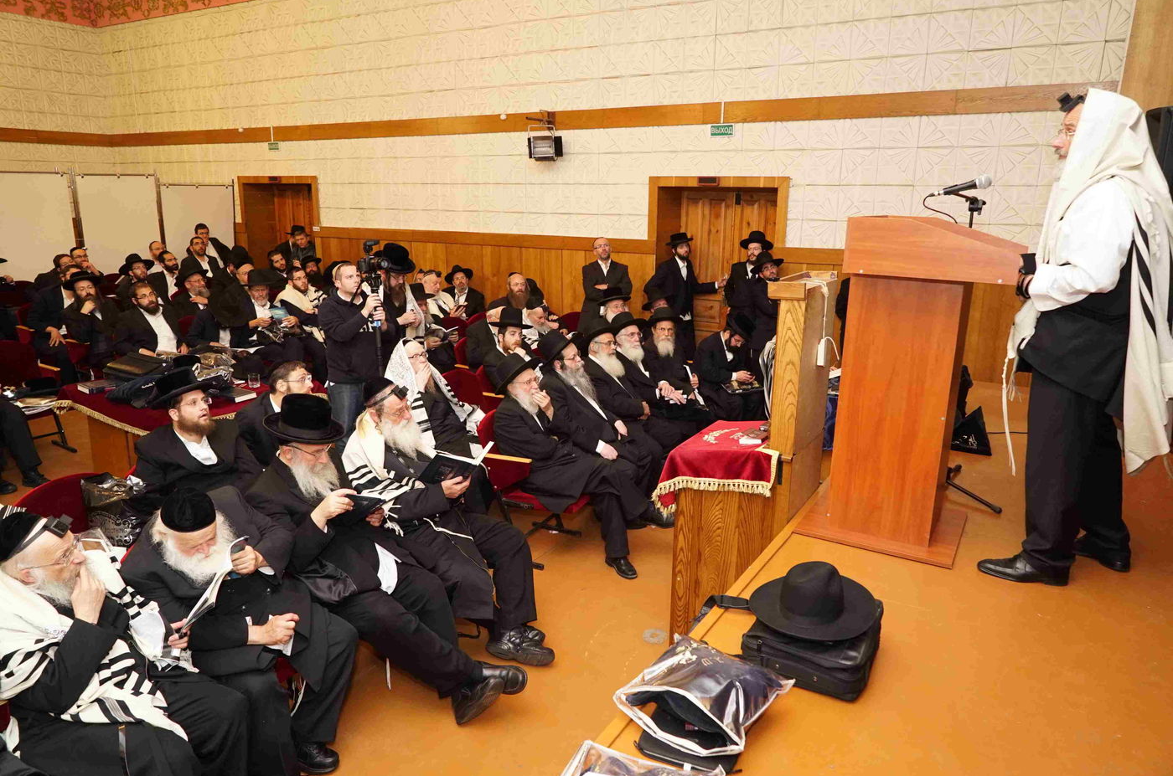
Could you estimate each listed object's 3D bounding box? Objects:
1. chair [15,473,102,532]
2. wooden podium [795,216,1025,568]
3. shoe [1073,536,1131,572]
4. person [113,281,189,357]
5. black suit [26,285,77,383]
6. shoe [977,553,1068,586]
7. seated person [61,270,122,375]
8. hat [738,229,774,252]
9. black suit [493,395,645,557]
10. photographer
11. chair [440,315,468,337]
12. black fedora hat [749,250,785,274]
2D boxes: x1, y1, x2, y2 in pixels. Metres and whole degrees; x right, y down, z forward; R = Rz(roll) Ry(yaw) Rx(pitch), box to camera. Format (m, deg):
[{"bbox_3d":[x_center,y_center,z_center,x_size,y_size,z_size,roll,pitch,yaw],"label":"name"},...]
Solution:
[{"bbox_3d":[-2.158,0.863,3.631,0.600,0.900,0.550,9,16,30],"label":"chair"},{"bbox_3d":[1.365,-0.035,3.279,0.708,1.324,0.639,9,16,31],"label":"wooden podium"},{"bbox_3d":[2.085,0.651,3.230,0.106,0.108,0.295,-12,19,-43],"label":"shoe"},{"bbox_3d":[-3.745,-0.269,7.018,0.800,1.310,0.600,11,17,35],"label":"person"},{"bbox_3d":[-4.721,-0.367,7.086,0.620,0.880,0.560,9,16,31],"label":"black suit"},{"bbox_3d":[1.683,0.670,2.989,0.300,0.105,0.110,6,15,20],"label":"shoe"},{"bbox_3d":[-4.635,-0.442,7.589,0.820,1.350,0.580,11,17,35],"label":"seated person"},{"bbox_3d":[1.435,-1.250,6.620,0.300,0.140,0.350,4,10,25],"label":"hat"},{"bbox_3d":[-0.118,0.488,4.651,0.930,0.920,0.550,9,16,30],"label":"black suit"},{"bbox_3d":[-1.584,-0.025,5.347,0.500,1.690,0.520,11,17,35],"label":"photographer"},{"bbox_3d":[-1.213,-0.321,8.181,0.600,0.900,0.550,9,16,30],"label":"chair"},{"bbox_3d":[1.485,-1.045,6.420,0.300,0.140,0.350,-20,8,-29],"label":"black fedora hat"}]

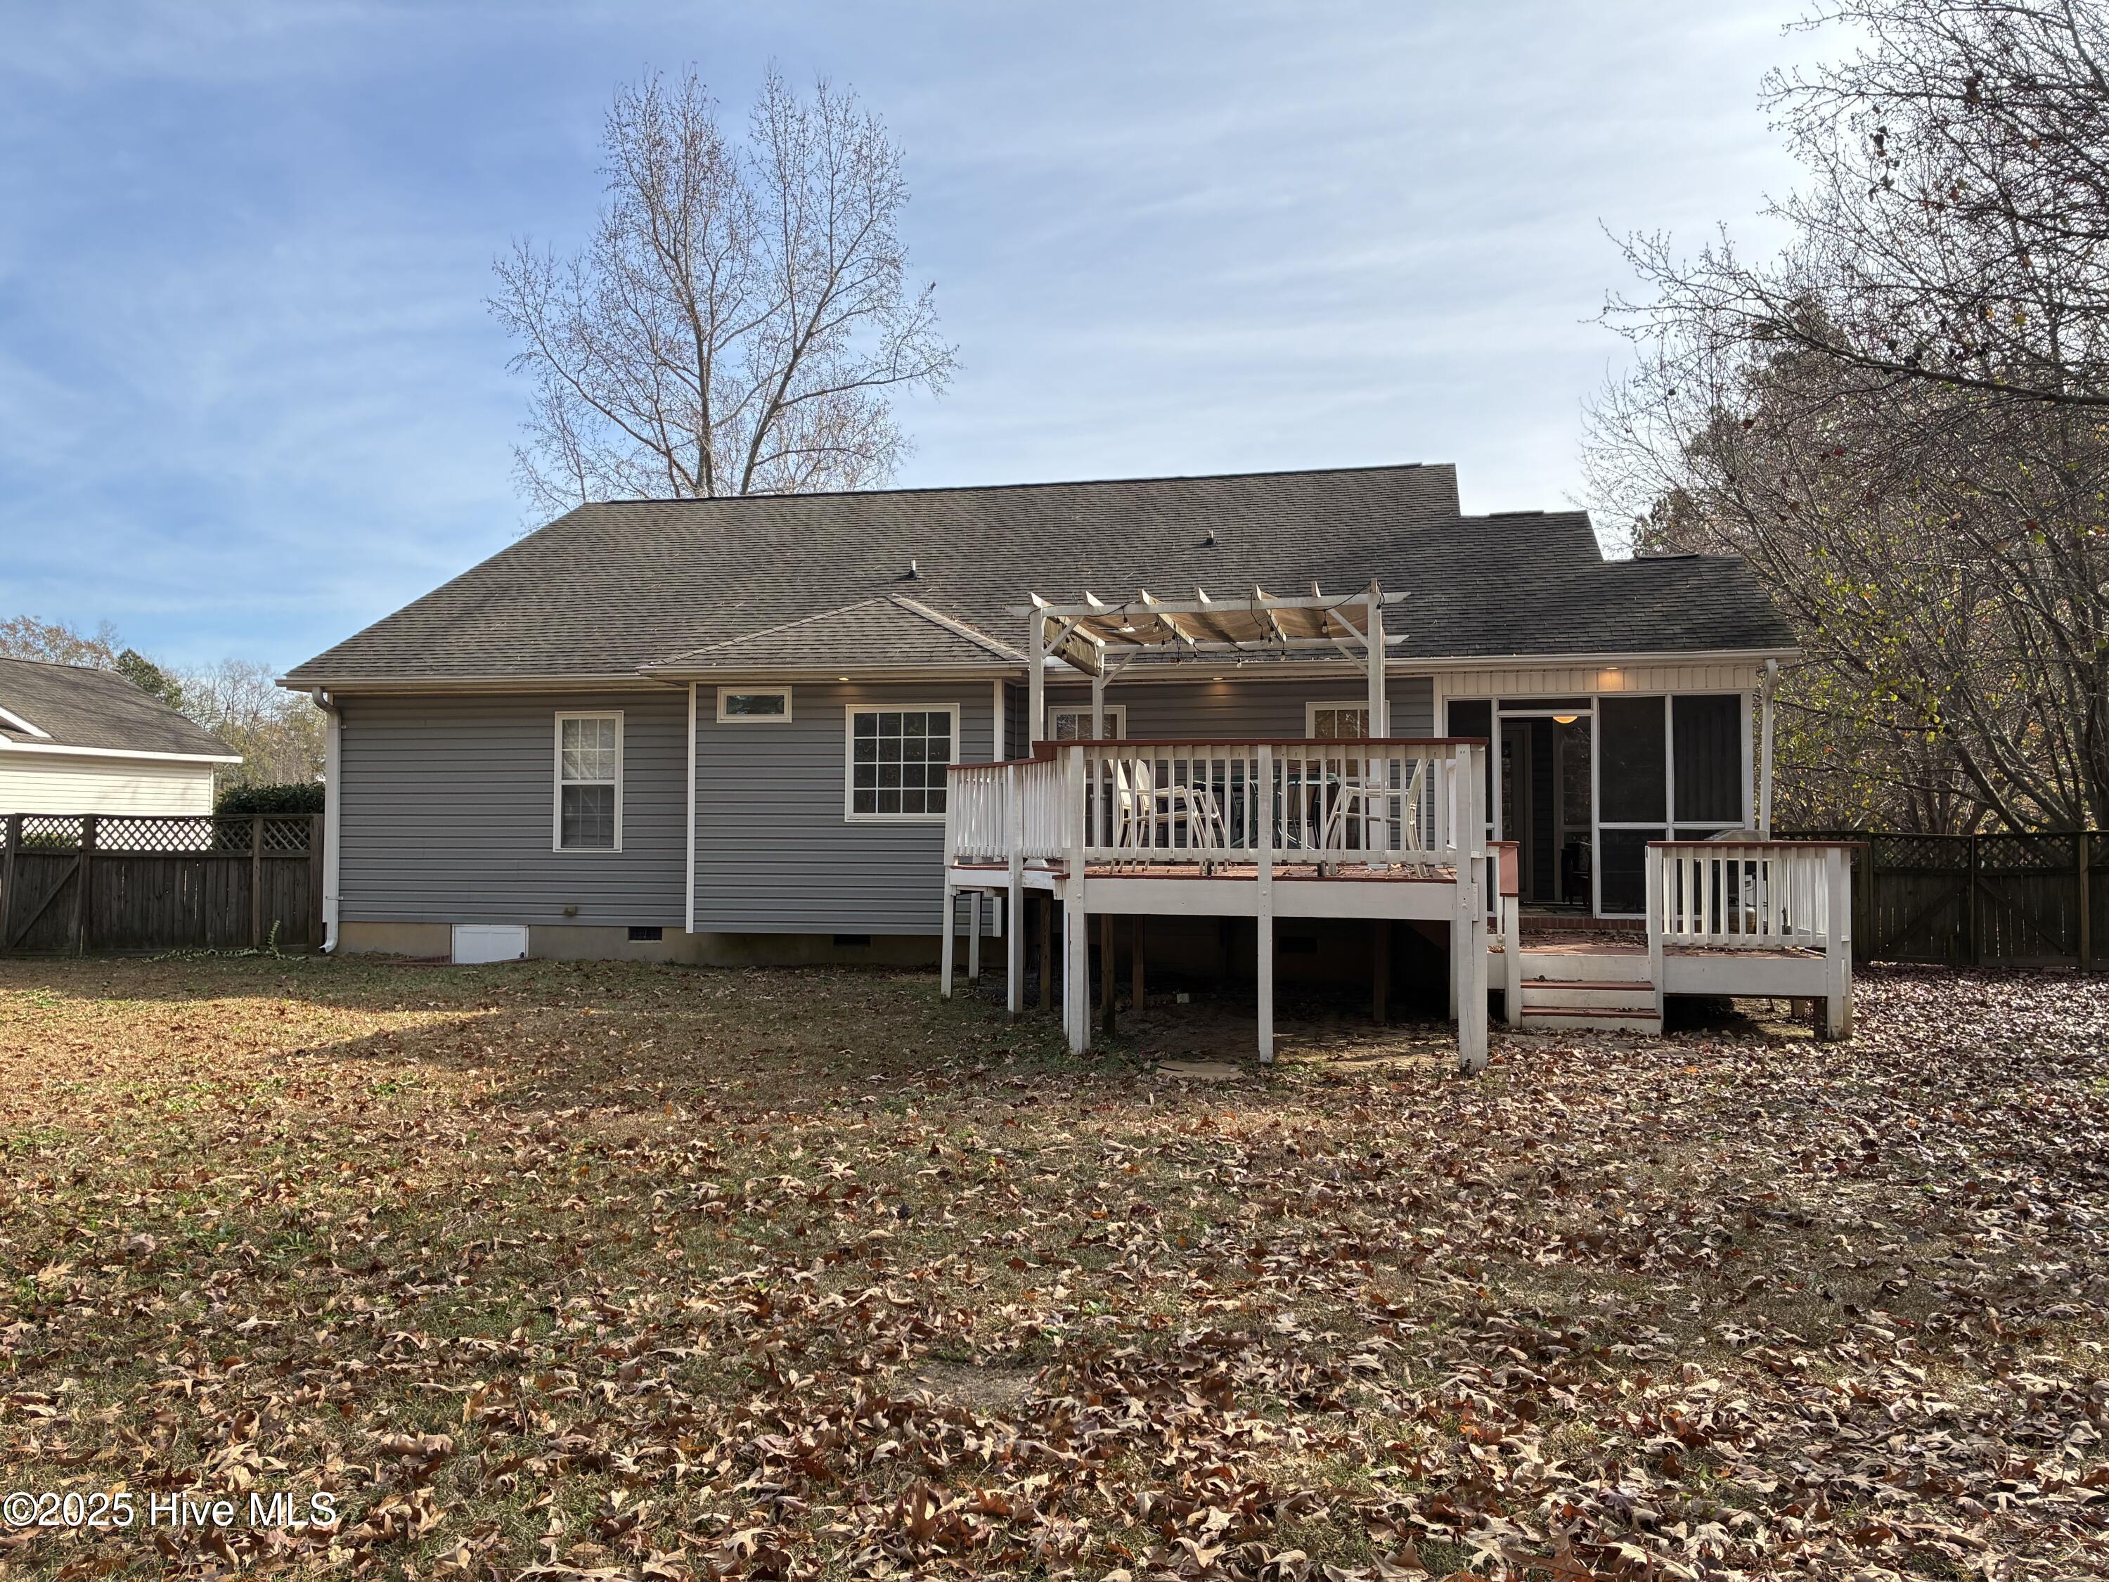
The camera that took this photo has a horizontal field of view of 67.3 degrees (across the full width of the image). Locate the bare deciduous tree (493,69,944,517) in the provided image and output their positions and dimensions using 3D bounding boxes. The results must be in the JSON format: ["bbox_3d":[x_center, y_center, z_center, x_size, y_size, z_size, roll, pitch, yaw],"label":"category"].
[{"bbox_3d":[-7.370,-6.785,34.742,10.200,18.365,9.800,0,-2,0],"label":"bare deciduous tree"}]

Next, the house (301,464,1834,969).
[{"bbox_3d":[0.544,-1.304,23.456,16.700,6.770,13.500,0,-2,13],"label":"house"}]

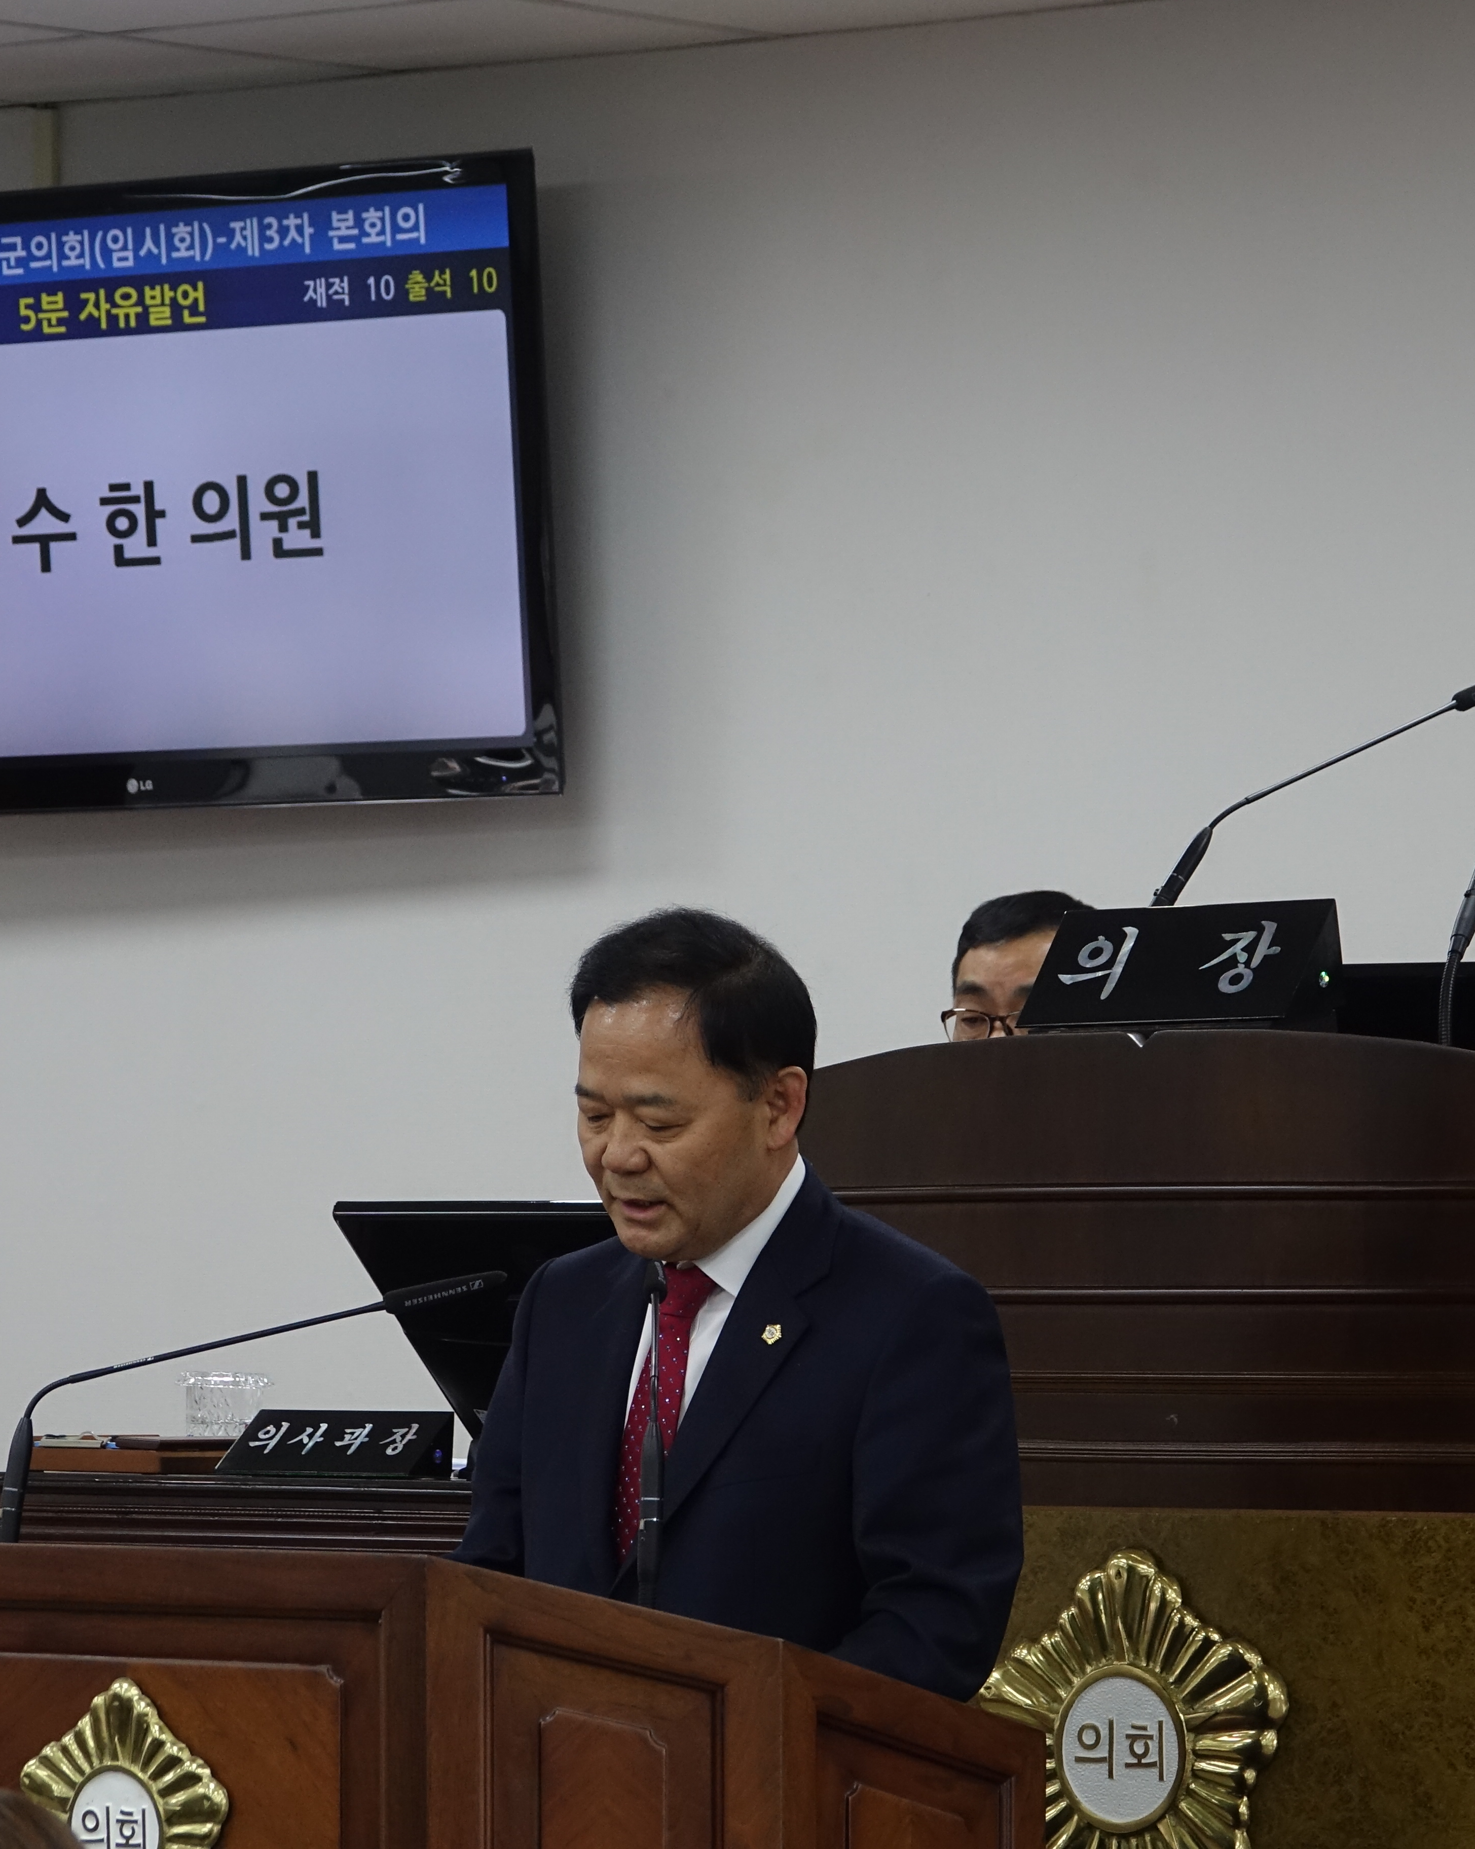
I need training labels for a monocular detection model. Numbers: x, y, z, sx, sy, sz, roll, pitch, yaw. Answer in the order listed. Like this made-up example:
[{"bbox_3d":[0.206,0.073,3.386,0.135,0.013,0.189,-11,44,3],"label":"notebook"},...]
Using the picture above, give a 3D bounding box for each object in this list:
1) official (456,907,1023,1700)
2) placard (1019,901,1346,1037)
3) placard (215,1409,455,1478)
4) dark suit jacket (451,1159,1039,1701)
[{"bbox_3d":[0.000,0.820,7.087,0.520,1.668,0.370,-1,-2,38],"label":"official"},{"bbox_3d":[0.358,0.034,7.618,0.263,0.098,0.085,-1,-2,38],"label":"placard"},{"bbox_3d":[-0.346,0.448,8.181,0.217,0.055,0.062,-1,-2,38],"label":"placard"},{"bbox_3d":[-0.002,0.569,7.092,0.520,0.770,0.350,-1,-2,38],"label":"dark suit jacket"}]

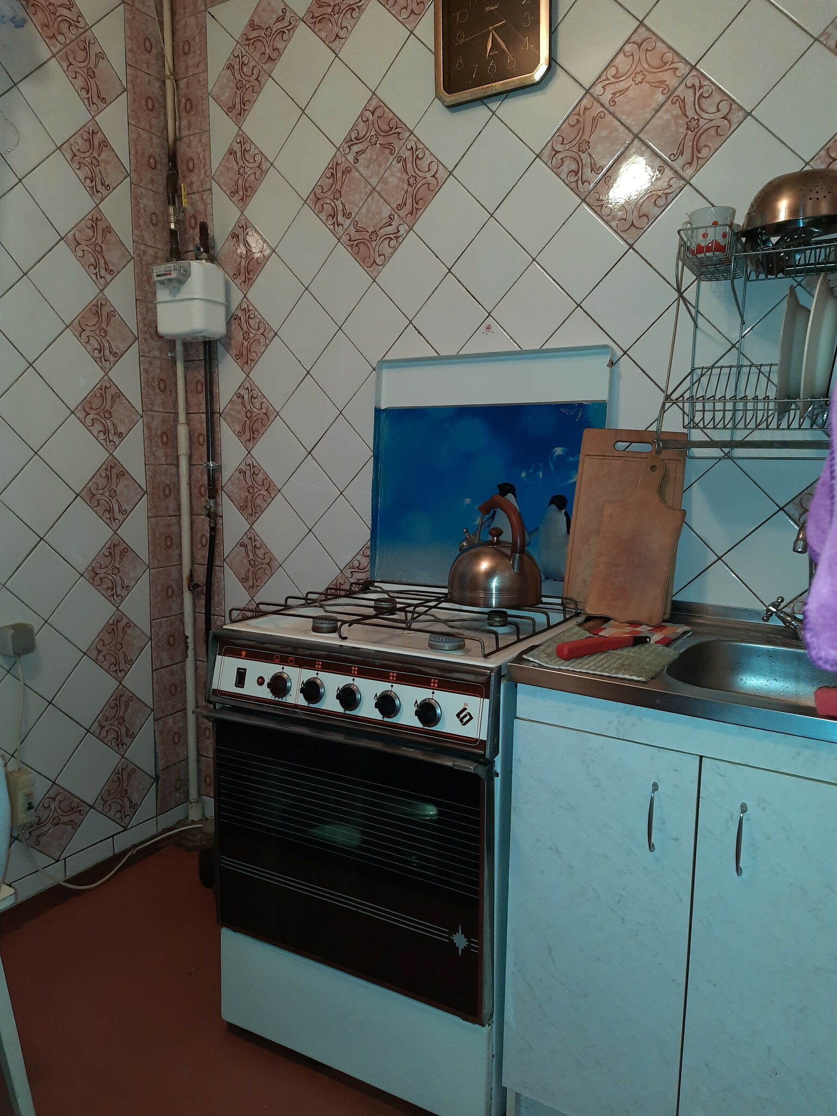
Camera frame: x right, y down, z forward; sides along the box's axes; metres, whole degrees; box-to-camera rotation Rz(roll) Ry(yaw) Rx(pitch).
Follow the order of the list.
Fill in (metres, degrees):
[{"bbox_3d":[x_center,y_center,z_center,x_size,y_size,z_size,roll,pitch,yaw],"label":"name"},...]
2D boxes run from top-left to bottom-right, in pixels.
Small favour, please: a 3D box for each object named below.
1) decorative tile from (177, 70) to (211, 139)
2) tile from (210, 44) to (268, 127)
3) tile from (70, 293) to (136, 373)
[{"bbox_3d":[-0.639,-1.264,2.170,0.149,0.149,0.010,5,10,30],"label":"decorative tile"},{"bbox_3d":[-0.475,-1.262,2.080,0.150,0.150,0.010,51,28,15],"label":"tile"},{"bbox_3d":[-0.843,-0.602,2.070,0.010,0.150,0.150,5,54,30],"label":"tile"}]

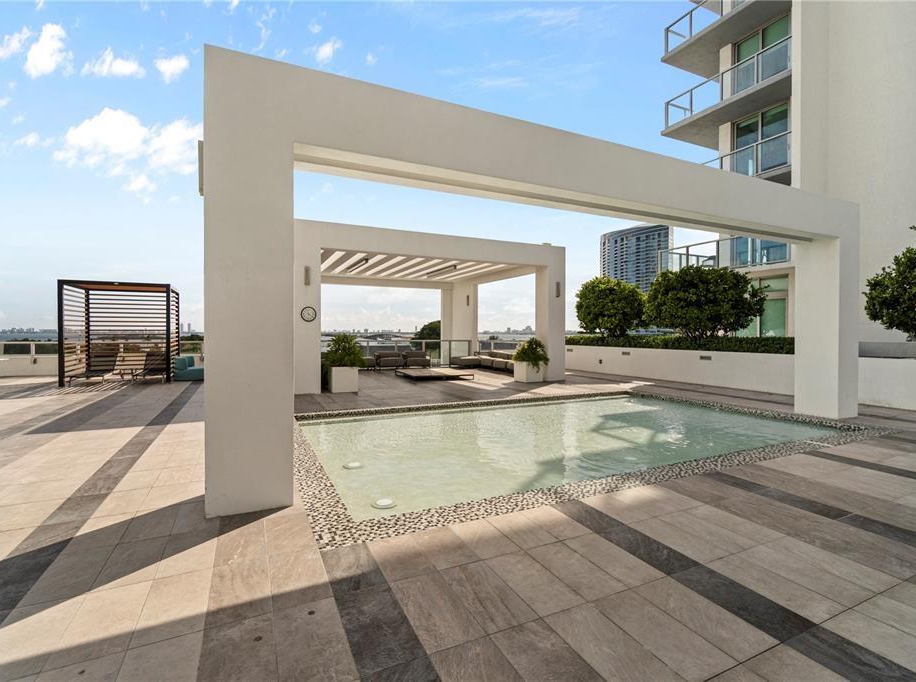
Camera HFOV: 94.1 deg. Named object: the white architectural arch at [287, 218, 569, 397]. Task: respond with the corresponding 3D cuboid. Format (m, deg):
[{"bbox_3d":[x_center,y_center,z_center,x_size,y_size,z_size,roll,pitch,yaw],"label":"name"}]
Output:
[{"bbox_3d":[-1.711,-0.853,14.726,8.090,4.080,6.910,0,1,-26],"label":"white architectural arch"}]

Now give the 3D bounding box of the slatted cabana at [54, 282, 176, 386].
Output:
[{"bbox_3d":[-9.274,-0.194,11.934,2.270,2.650,2.050,0,1,-26],"label":"slatted cabana"}]

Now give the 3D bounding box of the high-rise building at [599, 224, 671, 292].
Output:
[{"bbox_3d":[156.093,-36.310,382.238,21.000,116.000,83.000,0,1,-18],"label":"high-rise building"}]

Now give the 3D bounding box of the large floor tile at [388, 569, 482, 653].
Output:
[{"bbox_3d":[-0.120,1.426,2.278,0.303,0.020,0.605,0,1,-26],"label":"large floor tile"}]

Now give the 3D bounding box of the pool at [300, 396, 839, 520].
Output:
[{"bbox_3d":[1.707,1.635,6.751,7.540,0.500,4.030,0,1,-26],"label":"pool"}]

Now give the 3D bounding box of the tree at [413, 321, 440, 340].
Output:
[{"bbox_3d":[-1.097,-0.141,24.000,2.900,2.300,2.900,0,1,-26],"label":"tree"}]

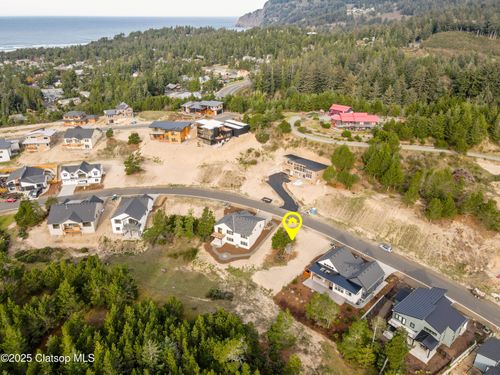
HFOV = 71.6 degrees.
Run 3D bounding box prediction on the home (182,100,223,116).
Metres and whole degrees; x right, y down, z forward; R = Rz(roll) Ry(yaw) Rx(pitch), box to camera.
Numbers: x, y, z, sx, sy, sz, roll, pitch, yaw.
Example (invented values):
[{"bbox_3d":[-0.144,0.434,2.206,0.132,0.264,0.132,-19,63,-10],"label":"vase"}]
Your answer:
[{"bbox_3d":[-31.800,-53.878,235.189,25.500,7.000,12.500,6,27,13],"label":"home"}]

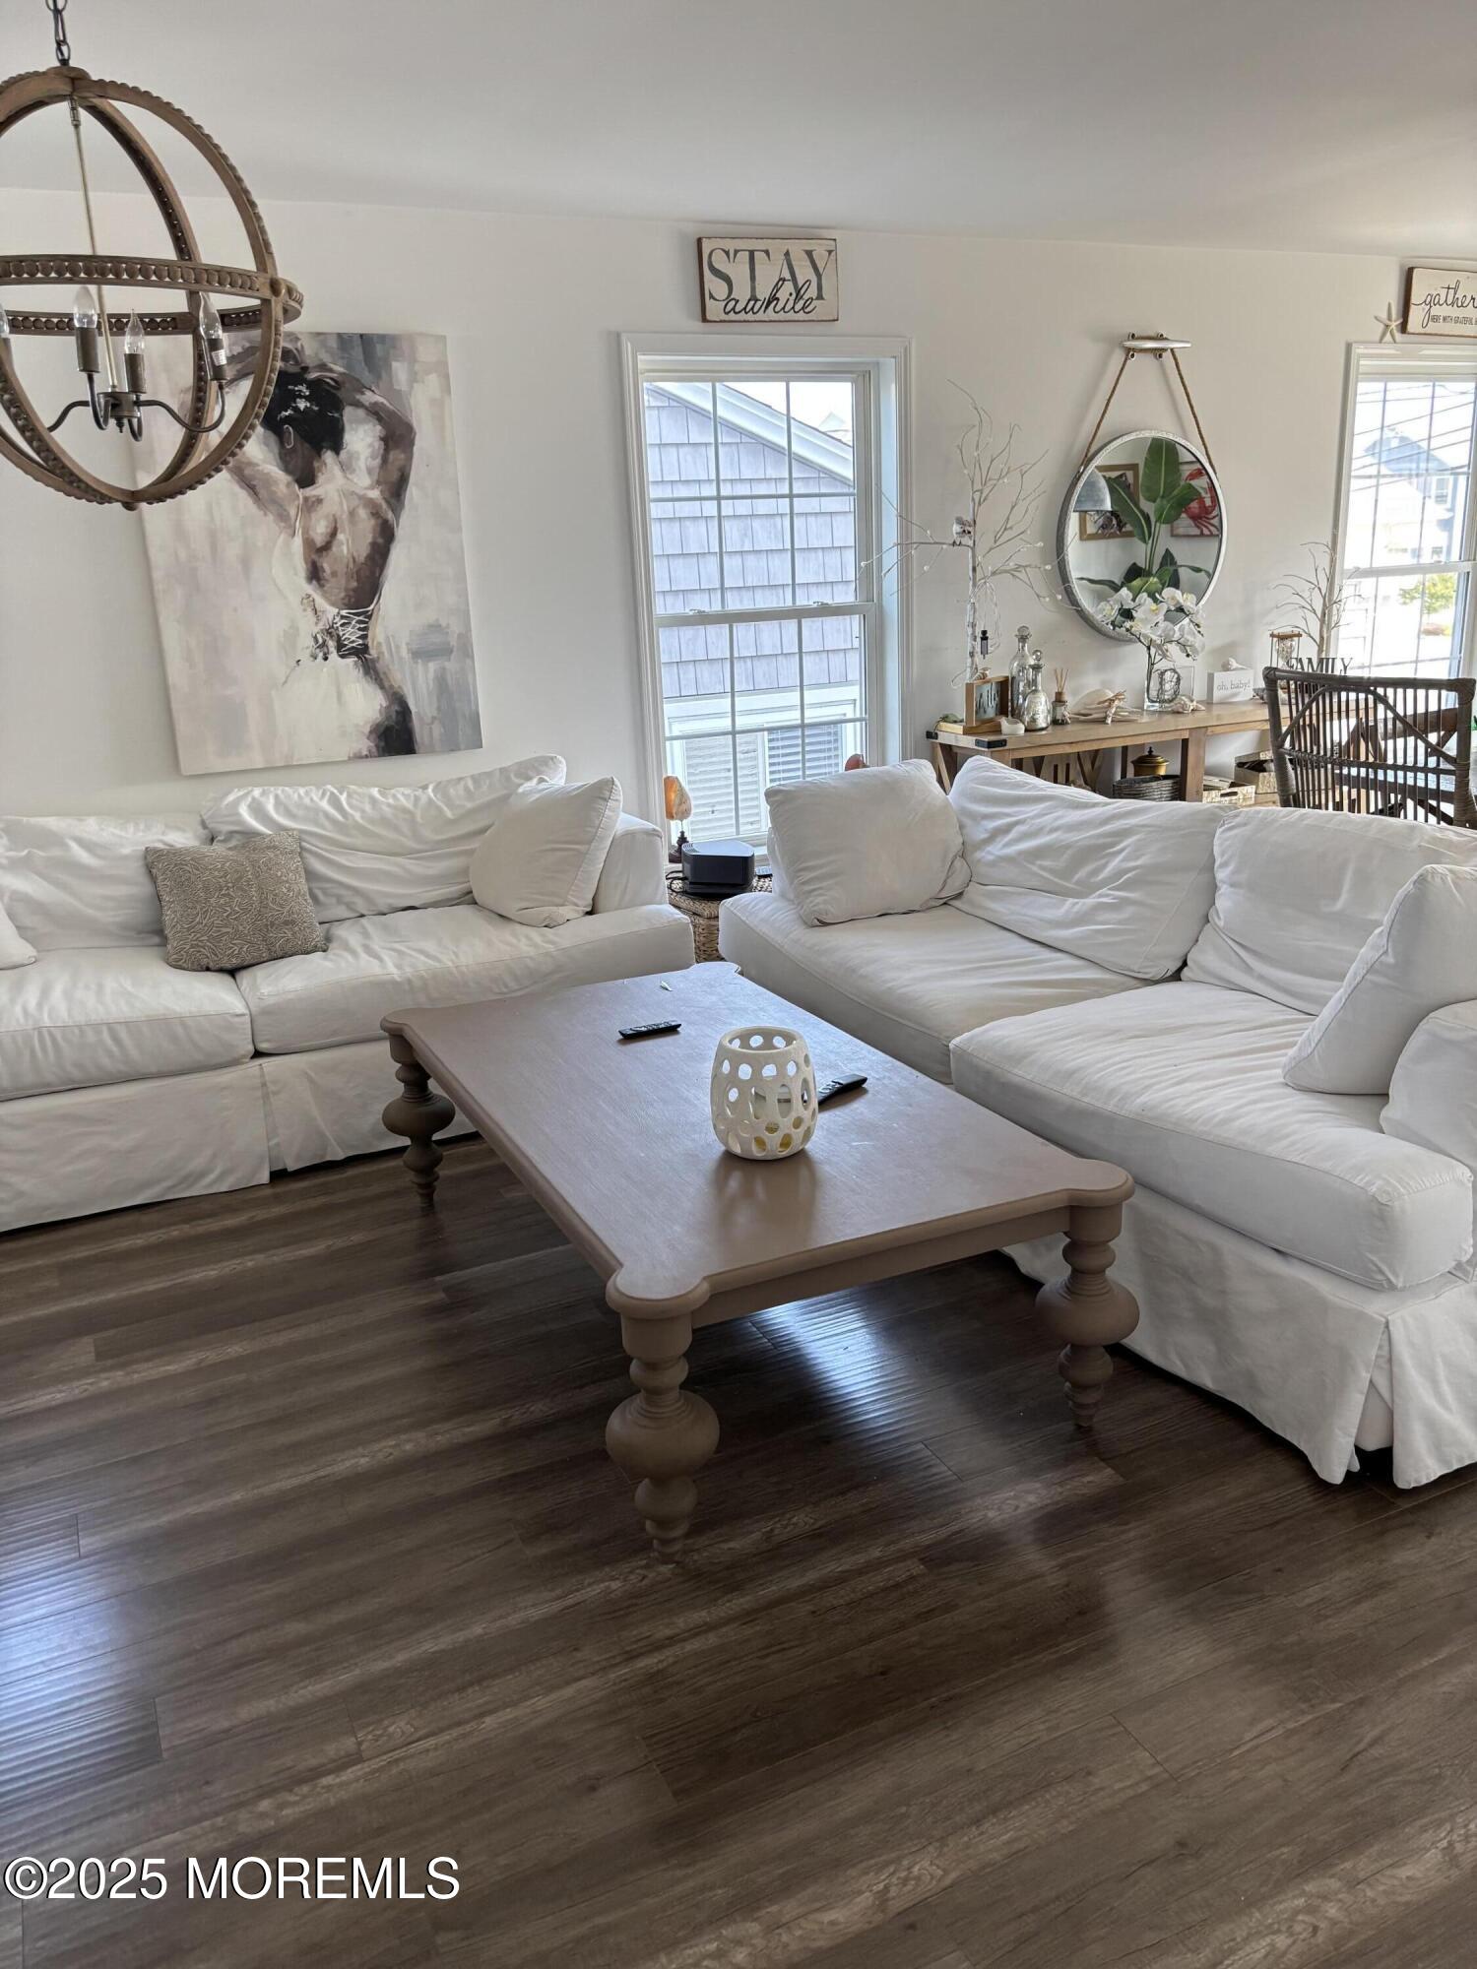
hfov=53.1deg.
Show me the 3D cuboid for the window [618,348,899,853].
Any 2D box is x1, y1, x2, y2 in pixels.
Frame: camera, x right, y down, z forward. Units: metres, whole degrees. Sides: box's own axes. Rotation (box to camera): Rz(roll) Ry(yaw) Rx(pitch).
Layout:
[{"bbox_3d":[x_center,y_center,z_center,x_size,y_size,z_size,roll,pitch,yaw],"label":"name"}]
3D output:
[{"bbox_3d":[0.138,-1.292,5.068,1.054,1.699,0.120,-10,18,-23],"label":"window"}]

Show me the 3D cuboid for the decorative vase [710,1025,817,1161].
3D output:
[{"bbox_3d":[0.038,0.181,2.539,0.183,0.205,0.183,-2,16,1],"label":"decorative vase"}]

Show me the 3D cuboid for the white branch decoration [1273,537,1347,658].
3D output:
[{"bbox_3d":[2.257,-1.418,5.786,0.380,0.602,0.260,-10,18,-23],"label":"white branch decoration"}]

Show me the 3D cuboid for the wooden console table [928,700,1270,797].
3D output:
[{"bbox_3d":[1.611,-0.631,5.684,1.780,0.785,0.360,-10,18,-23],"label":"wooden console table"}]

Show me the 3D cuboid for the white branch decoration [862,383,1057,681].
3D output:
[{"bbox_3d":[0.784,-1.441,5.091,0.680,1.160,0.330,-10,18,-23],"label":"white branch decoration"}]

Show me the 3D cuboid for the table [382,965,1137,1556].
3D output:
[{"bbox_3d":[-0.085,0.412,2.946,0.917,0.455,1.612,-10,18,-24],"label":"table"}]

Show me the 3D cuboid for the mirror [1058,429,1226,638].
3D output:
[{"bbox_3d":[1.518,-1.679,5.546,0.765,0.750,0.050,-10,18,-23],"label":"mirror"}]

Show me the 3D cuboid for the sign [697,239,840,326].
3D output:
[{"bbox_3d":[0.104,-2.250,4.740,0.472,0.238,0.035,-10,18,-23],"label":"sign"}]

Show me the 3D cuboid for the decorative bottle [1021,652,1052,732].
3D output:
[{"bbox_3d":[1.062,-1.046,5.268,0.110,0.280,0.110,-2,16,1],"label":"decorative bottle"}]

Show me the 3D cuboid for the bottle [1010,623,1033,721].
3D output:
[{"bbox_3d":[1.030,-1.111,5.352,0.096,0.361,0.096,-10,18,-23],"label":"bottle"}]

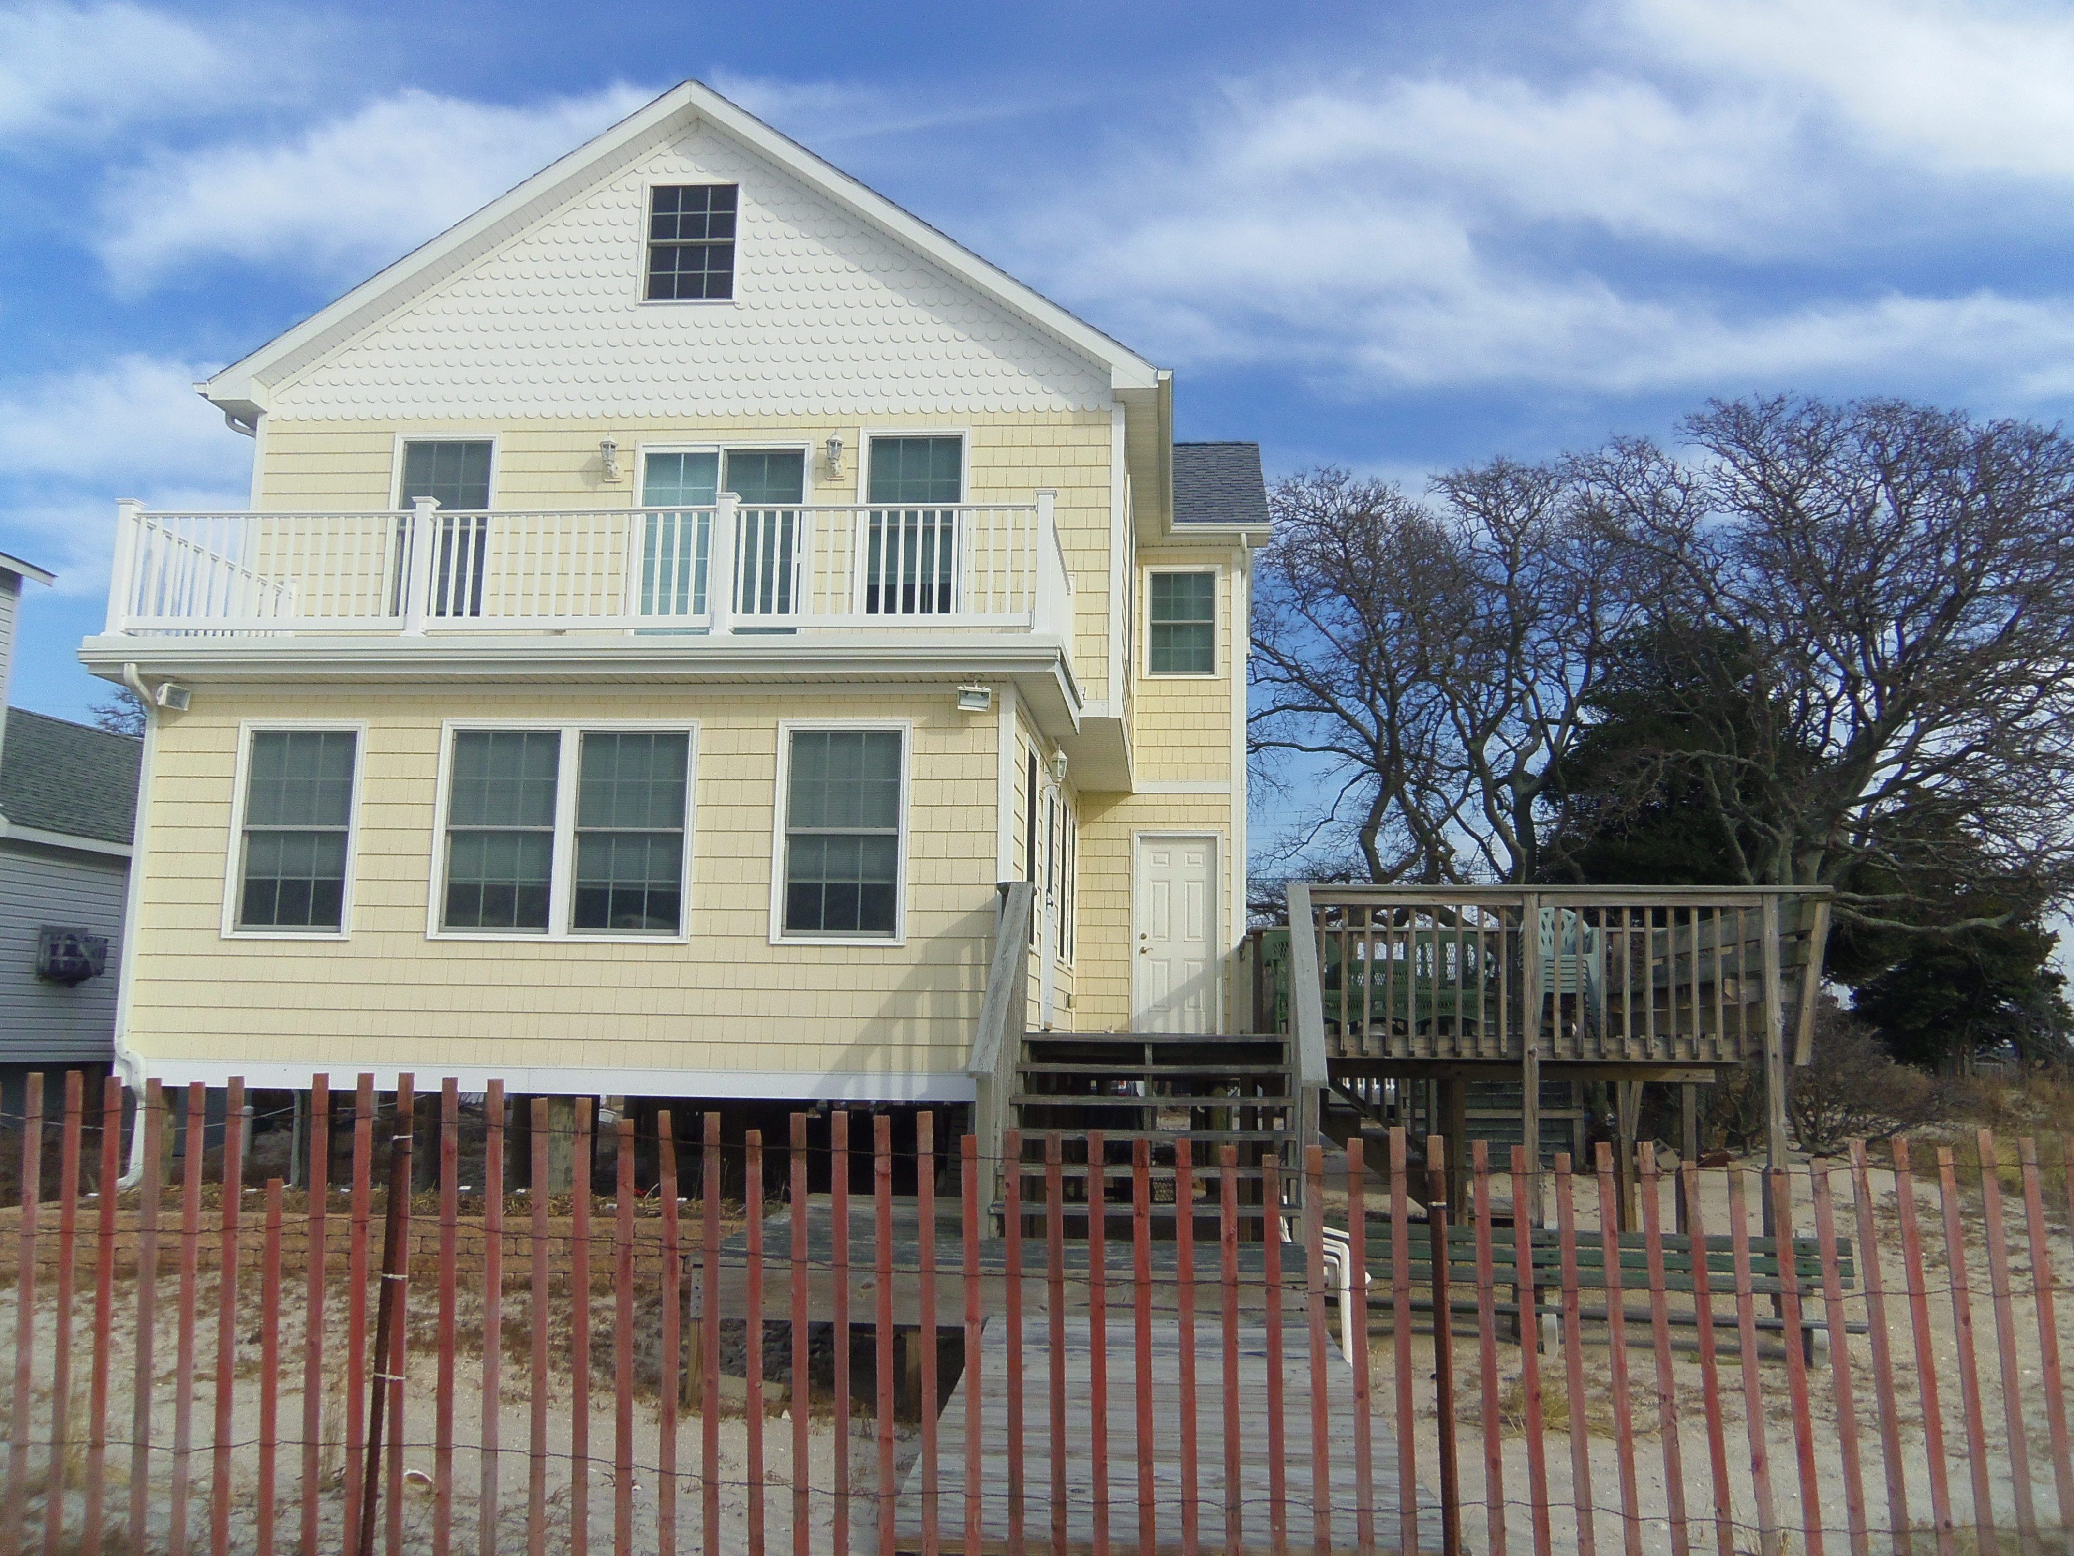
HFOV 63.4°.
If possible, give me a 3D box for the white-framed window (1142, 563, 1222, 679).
[{"bbox_3d":[1.533,-1.634,17.613,0.820,1.210,0.100,0,-9,4],"label":"white-framed window"}]

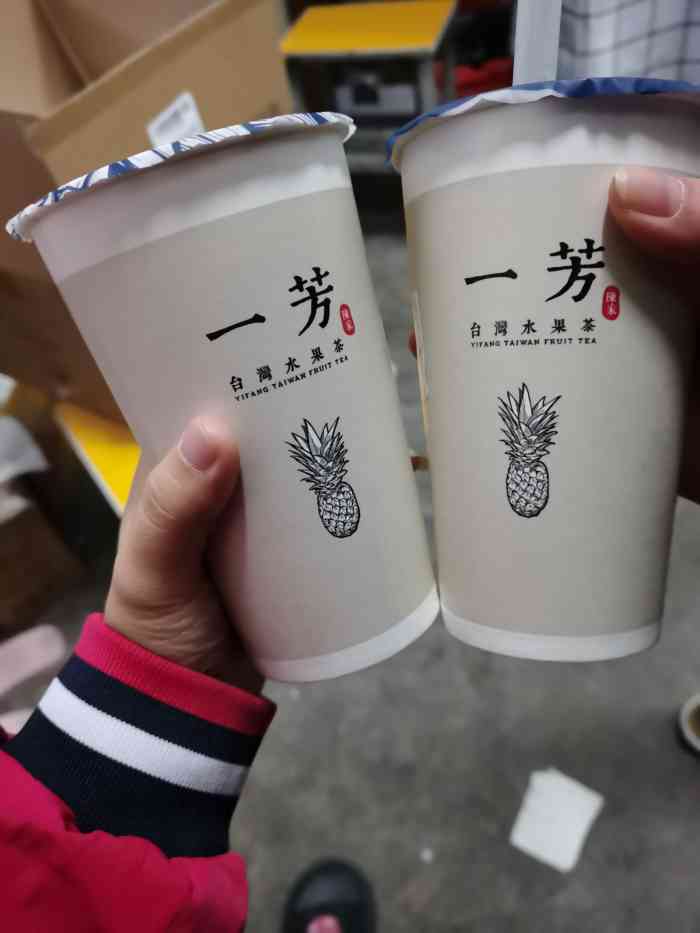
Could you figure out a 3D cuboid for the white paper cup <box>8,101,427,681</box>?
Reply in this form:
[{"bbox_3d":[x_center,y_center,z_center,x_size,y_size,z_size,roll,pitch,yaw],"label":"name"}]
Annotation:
[{"bbox_3d":[-0.022,-0.013,0.201,0.091,0.135,0.091,-17,15,5],"label":"white paper cup"}]

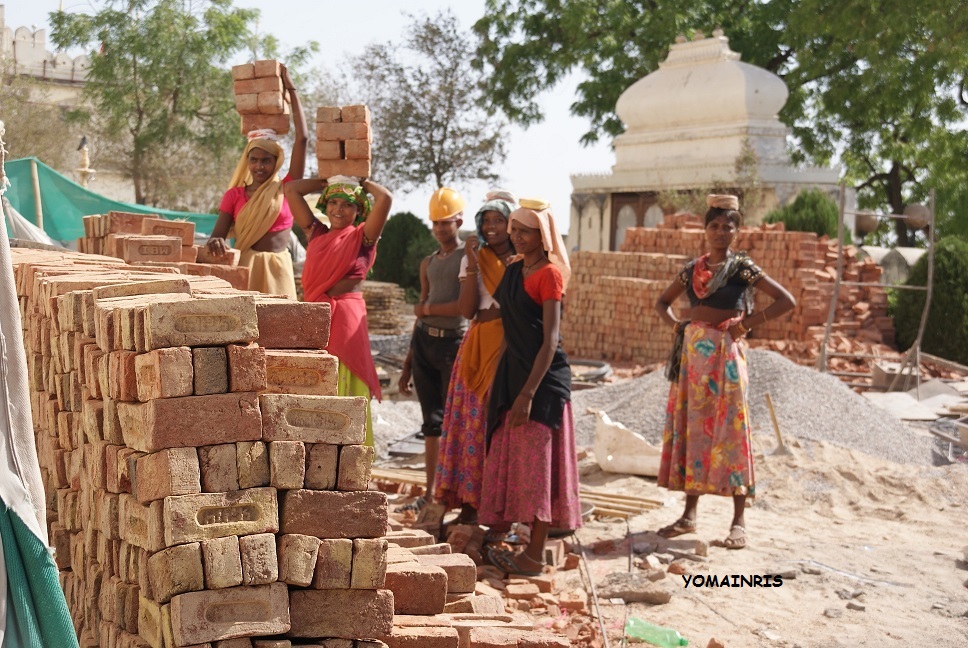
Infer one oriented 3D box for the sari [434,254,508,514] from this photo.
[{"bbox_3d":[-0.039,0.247,10.200,0.470,1.220,0.420,2,3,24],"label":"sari"}]

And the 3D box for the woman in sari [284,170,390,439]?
[{"bbox_3d":[-0.625,0.149,9.550,0.490,1.570,0.450,1,3,5],"label":"woman in sari"}]

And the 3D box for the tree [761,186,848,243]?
[{"bbox_3d":[4.237,-0.887,29.000,1.350,1.800,1.300,0,3,0],"label":"tree"}]

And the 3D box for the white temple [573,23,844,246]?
[{"bbox_3d":[4.014,-2.908,40.000,4.300,4.700,2.400,3,4,38],"label":"white temple"}]

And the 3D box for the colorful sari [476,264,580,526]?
[{"bbox_3d":[0.197,0.307,9.350,0.400,1.120,0.450,-2,4,-41],"label":"colorful sari"}]

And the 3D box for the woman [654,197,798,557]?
[{"bbox_3d":[1.089,0.215,10.000,0.630,1.580,0.410,1,3,12],"label":"woman"}]

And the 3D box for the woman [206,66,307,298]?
[{"bbox_3d":[-1.031,-0.206,10.000,0.470,1.880,0.450,1,3,12],"label":"woman"}]

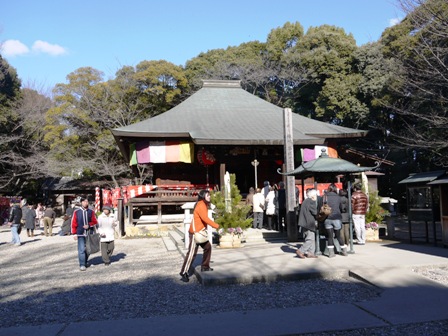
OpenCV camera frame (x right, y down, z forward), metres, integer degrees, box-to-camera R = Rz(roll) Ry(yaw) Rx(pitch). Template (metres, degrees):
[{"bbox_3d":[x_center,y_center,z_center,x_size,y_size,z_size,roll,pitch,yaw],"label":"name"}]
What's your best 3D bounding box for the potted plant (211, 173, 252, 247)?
[{"bbox_3d":[0.219,1.214,10.600,1.150,2.080,1.050,0,-5,-9],"label":"potted plant"}]

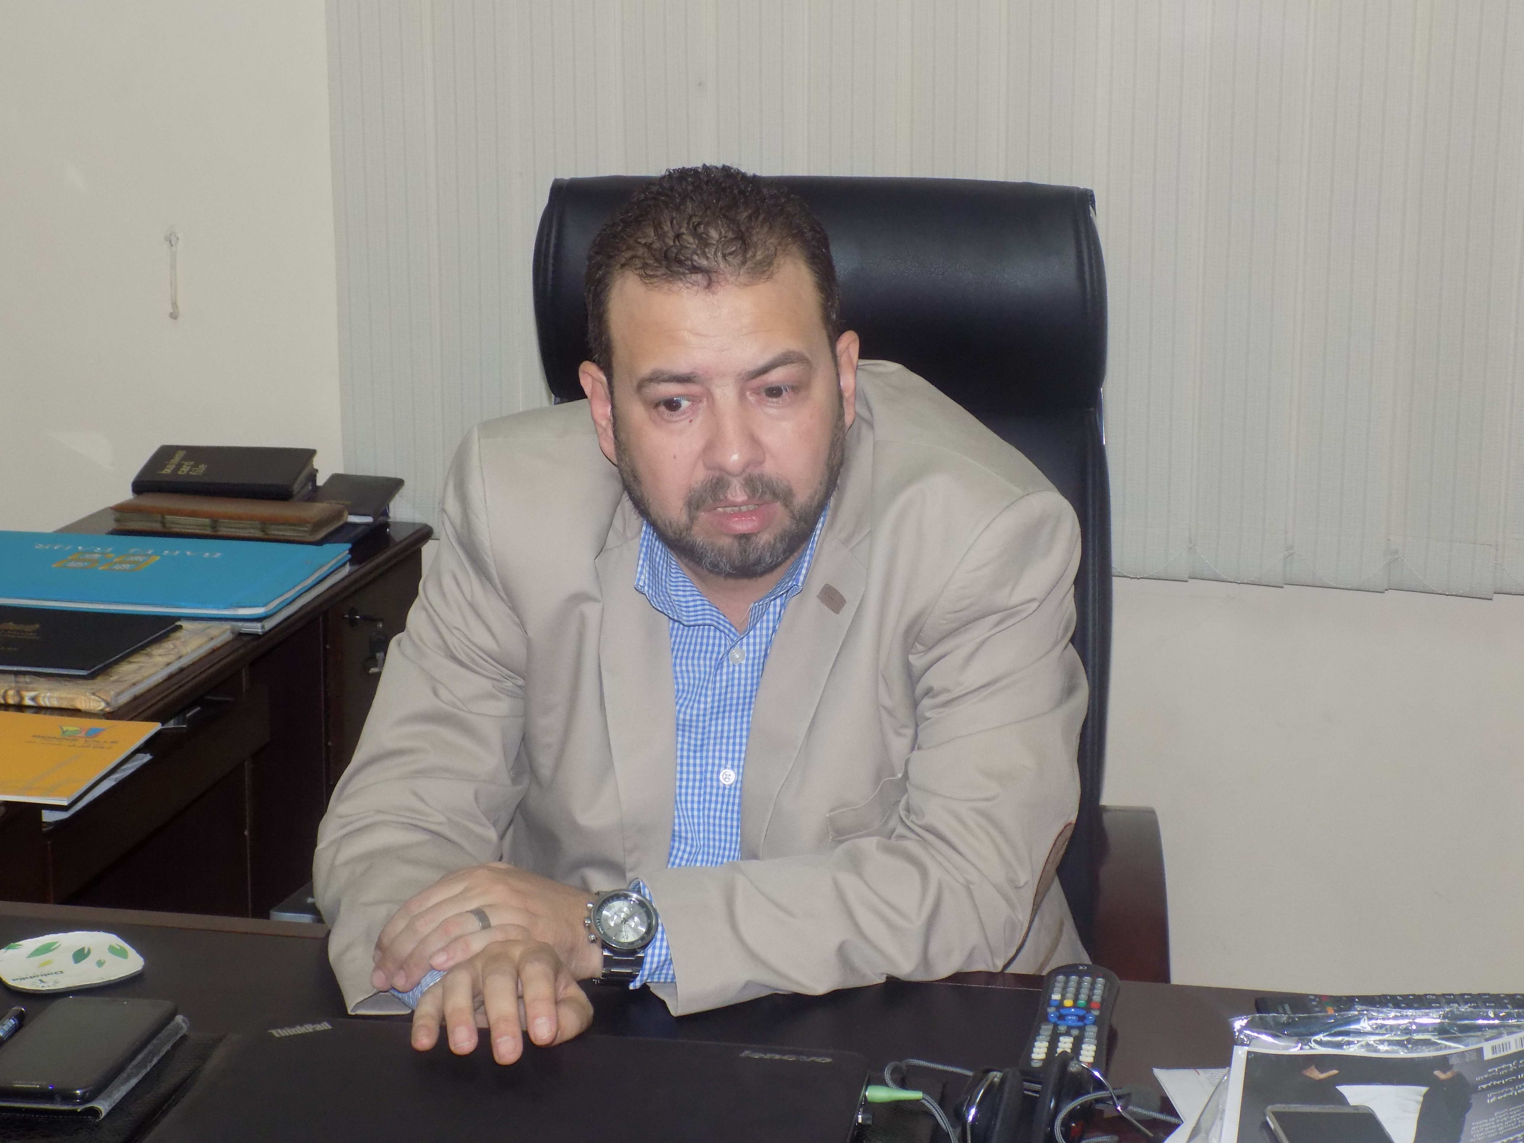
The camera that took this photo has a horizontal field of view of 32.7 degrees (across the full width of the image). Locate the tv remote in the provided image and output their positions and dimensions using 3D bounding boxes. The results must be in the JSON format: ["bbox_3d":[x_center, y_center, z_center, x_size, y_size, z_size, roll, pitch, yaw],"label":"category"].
[{"bbox_3d":[0.186,0.276,1.563,0.047,0.024,0.185,2,13,10],"label":"tv remote"}]

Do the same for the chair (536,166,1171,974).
[{"bbox_3d":[0.011,0.307,2.147,0.650,1.210,0.700,1,13,7],"label":"chair"}]

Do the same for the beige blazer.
[{"bbox_3d":[-0.018,0.159,1.848,0.540,0.580,0.510,2,13,8],"label":"beige blazer"}]

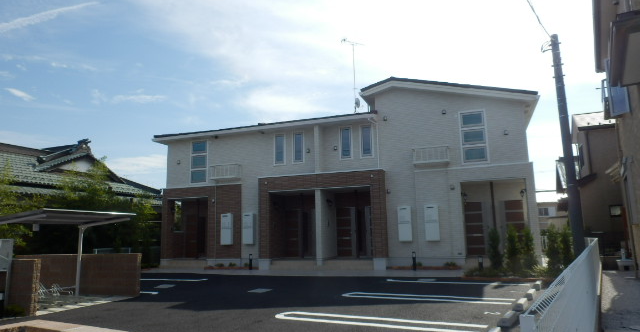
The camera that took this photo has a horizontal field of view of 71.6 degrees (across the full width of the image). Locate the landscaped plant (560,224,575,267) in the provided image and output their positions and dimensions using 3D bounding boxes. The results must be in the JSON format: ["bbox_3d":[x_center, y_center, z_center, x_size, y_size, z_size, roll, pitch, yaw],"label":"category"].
[{"bbox_3d":[7.145,2.377,12.808,0.384,1.361,0.384,-4,-10,18],"label":"landscaped plant"}]

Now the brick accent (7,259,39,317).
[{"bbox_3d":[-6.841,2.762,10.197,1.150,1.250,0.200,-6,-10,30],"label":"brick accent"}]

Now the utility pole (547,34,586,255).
[{"bbox_3d":[5.757,-0.128,10.151,0.270,6.125,0.270,-6,-10,30],"label":"utility pole"}]

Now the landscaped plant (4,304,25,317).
[{"bbox_3d":[-6.644,3.143,9.650,0.450,0.290,0.420,-6,-10,30],"label":"landscaped plant"}]

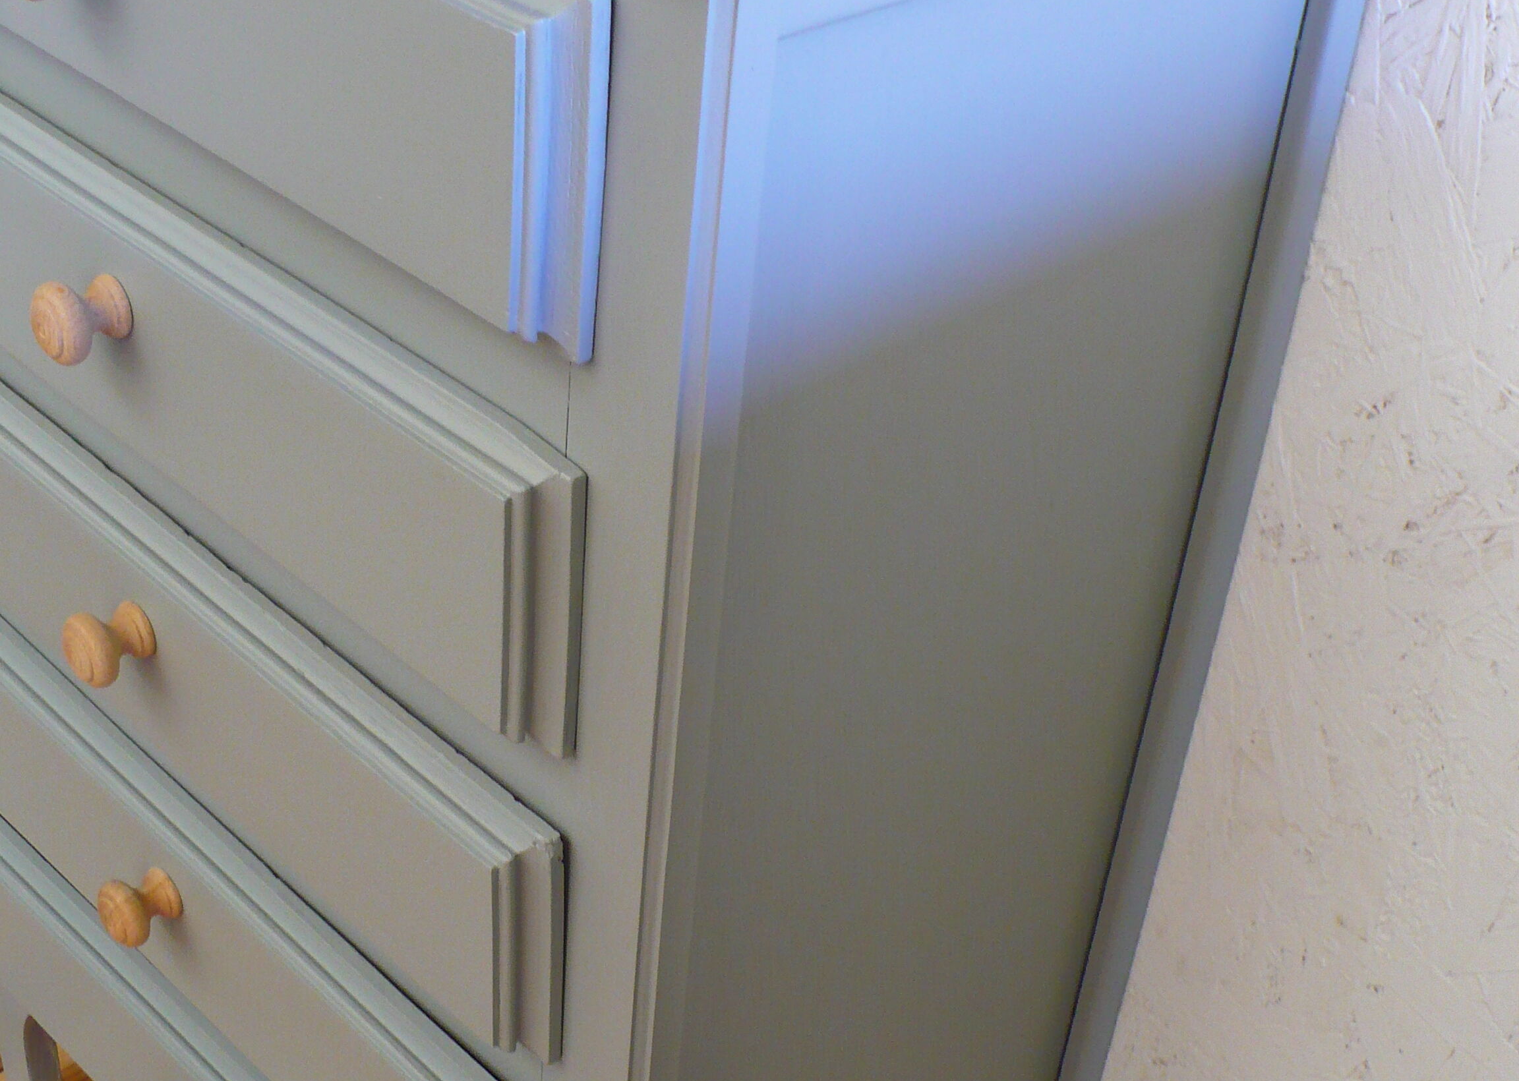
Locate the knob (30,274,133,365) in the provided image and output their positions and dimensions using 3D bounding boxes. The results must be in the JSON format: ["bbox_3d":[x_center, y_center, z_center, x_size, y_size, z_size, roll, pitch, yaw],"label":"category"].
[{"bbox_3d":[-0.279,-0.091,0.887,0.035,0.036,0.036,-26,45,-38],"label":"knob"}]

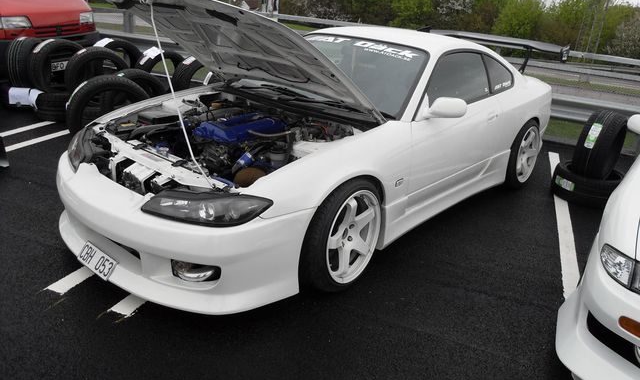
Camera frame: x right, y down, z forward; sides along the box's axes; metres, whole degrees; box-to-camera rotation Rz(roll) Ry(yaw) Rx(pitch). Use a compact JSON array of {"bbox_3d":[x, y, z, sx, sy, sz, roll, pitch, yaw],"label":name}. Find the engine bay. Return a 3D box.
[{"bbox_3d":[-0.544,-0.225,2.924,1.280,0.480,1.120,21,26,35],"label":"engine bay"}]

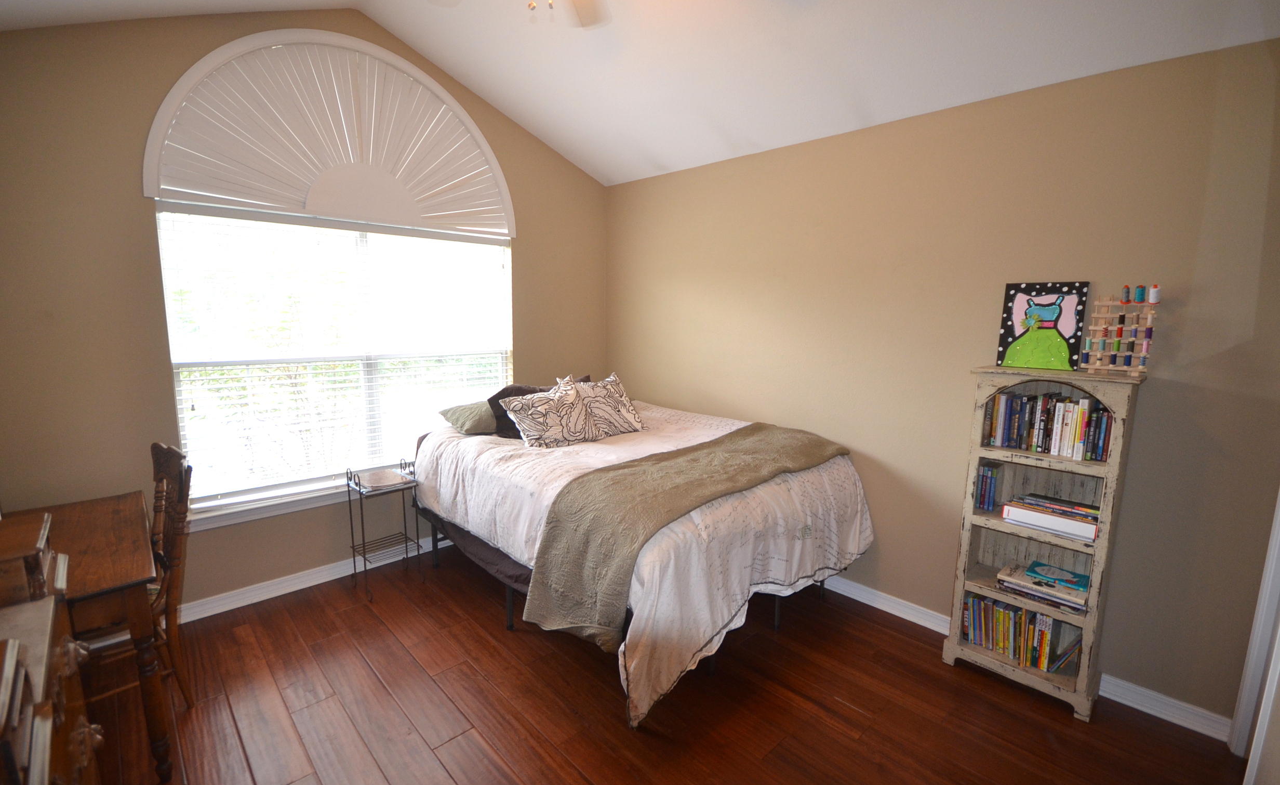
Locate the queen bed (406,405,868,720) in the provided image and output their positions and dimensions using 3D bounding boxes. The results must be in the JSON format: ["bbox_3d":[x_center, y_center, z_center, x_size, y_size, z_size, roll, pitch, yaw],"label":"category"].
[{"bbox_3d":[-0.124,0.691,3.110,2.054,0.853,1.612,9,12,44],"label":"queen bed"}]

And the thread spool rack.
[{"bbox_3d":[1.827,-0.211,2.032,0.194,0.302,0.134,9,12,44],"label":"thread spool rack"}]

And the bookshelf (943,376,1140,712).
[{"bbox_3d":[1.663,0.593,2.260,0.536,1.364,0.210,9,12,44],"label":"bookshelf"}]

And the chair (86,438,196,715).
[{"bbox_3d":[-2.017,0.736,2.034,0.458,1.024,0.529,9,12,44],"label":"chair"}]

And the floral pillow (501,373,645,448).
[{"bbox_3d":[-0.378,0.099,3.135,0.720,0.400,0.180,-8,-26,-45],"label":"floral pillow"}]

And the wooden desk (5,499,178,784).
[{"bbox_3d":[-2.162,0.913,1.839,1.066,0.727,0.743,9,12,44],"label":"wooden desk"}]

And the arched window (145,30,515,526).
[{"bbox_3d":[-1.499,-0.639,3.009,0.103,2.438,1.856,9,12,44],"label":"arched window"}]

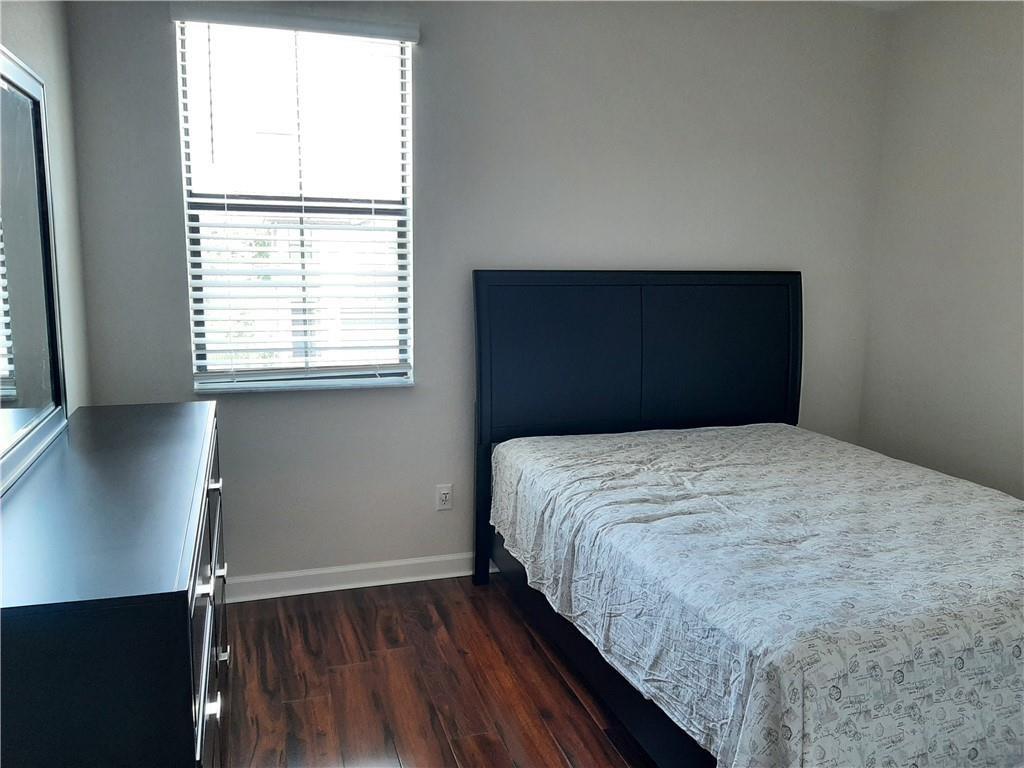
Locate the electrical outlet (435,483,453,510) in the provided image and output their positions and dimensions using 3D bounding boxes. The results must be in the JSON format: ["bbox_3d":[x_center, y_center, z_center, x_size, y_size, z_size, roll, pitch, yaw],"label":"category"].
[{"bbox_3d":[-0.300,0.510,3.449,0.071,0.120,0.010,-2,10,-19],"label":"electrical outlet"}]

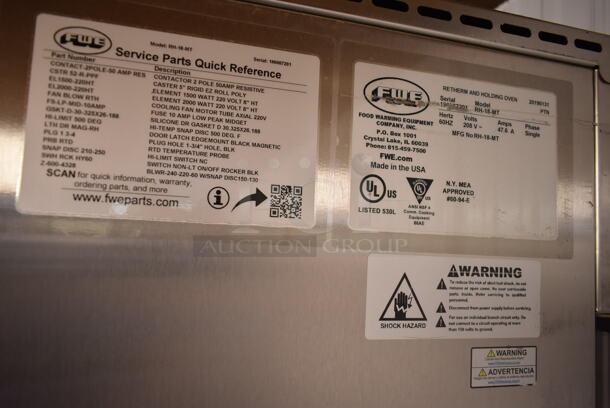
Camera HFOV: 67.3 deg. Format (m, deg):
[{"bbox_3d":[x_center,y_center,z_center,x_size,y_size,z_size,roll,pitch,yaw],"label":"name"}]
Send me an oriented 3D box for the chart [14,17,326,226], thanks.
[{"bbox_3d":[-0.066,-0.041,0.248,0.152,0.102,0.001,4,-4,-16],"label":"chart"}]

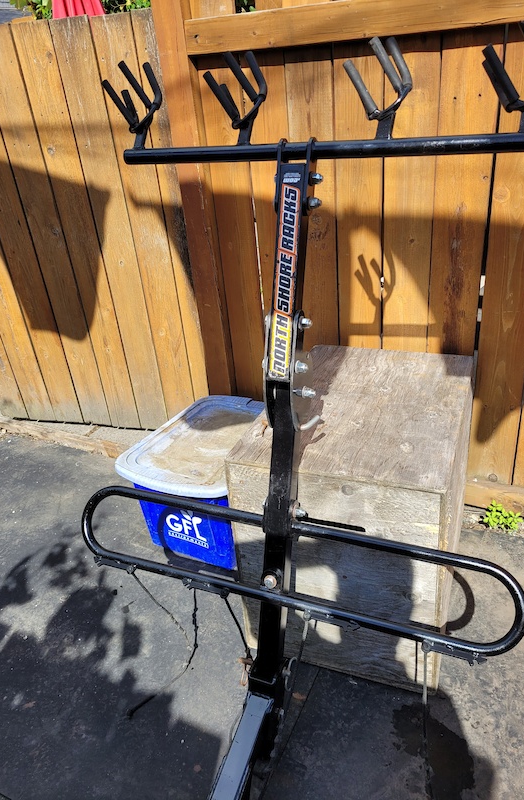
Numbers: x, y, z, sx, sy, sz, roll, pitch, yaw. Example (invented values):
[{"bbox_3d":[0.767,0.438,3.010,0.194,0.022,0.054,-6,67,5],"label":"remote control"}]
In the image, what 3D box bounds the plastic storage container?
[{"bbox_3d":[-0.162,0.304,2.215,0.466,0.378,0.629,10,31,27],"label":"plastic storage container"}]

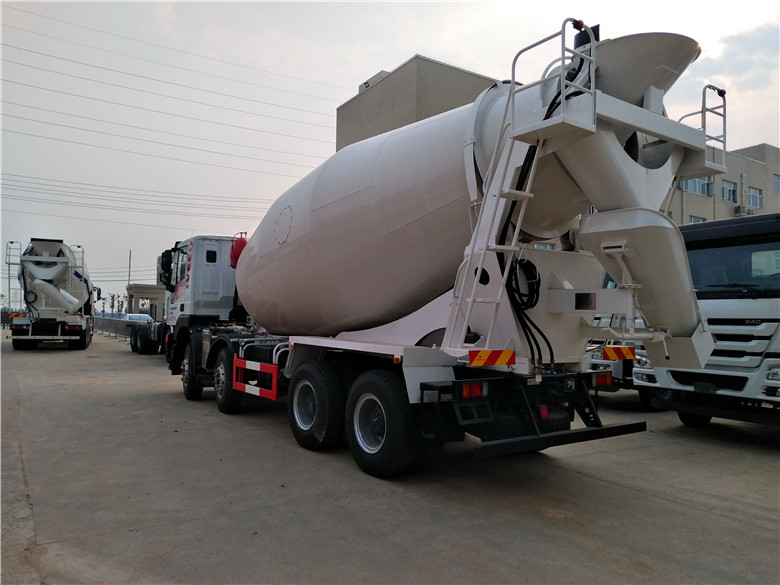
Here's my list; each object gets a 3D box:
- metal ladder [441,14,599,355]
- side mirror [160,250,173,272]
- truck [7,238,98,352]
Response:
[{"bbox_3d":[0.976,-0.711,4.680,0.390,2.430,1.310,3,-3,-35],"label":"metal ladder"},{"bbox_3d":[-4.402,-0.612,11.575,0.210,0.430,0.130,3,-3,-41],"label":"side mirror"},{"bbox_3d":[-13.926,0.303,24.678,2.550,3.960,9.800,2,-3,-24],"label":"truck"}]

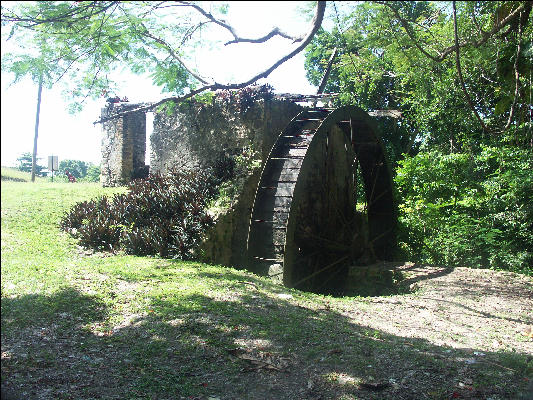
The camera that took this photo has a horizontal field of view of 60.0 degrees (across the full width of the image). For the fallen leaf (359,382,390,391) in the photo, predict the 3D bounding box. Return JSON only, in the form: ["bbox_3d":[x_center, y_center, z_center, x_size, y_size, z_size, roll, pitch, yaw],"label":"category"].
[{"bbox_3d":[0.810,1.400,3.460,0.235,0.030,0.100,0,2,0],"label":"fallen leaf"}]

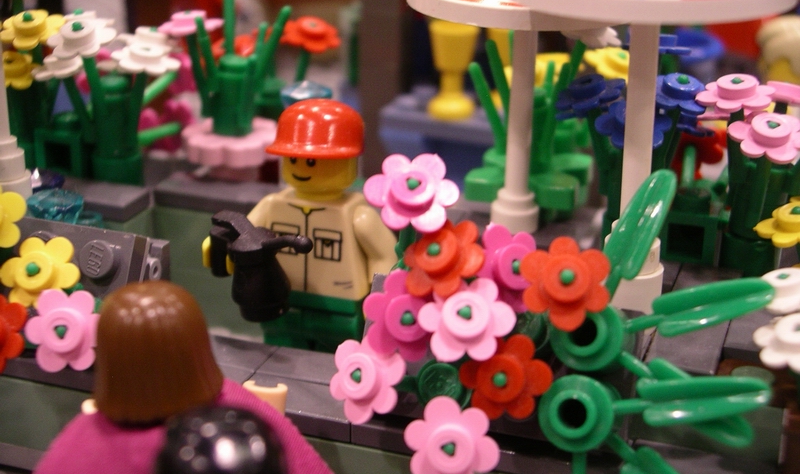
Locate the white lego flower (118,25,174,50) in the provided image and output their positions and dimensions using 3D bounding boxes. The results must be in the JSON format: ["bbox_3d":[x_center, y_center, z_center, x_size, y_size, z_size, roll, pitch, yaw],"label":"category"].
[{"bbox_3d":[-0.039,-0.031,0.225,0.010,0.003,0.010,14,24,0],"label":"white lego flower"}]

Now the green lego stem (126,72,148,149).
[{"bbox_3d":[-0.040,-0.019,0.217,0.002,0.014,0.002,17,36,0],"label":"green lego stem"}]

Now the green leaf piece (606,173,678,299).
[{"bbox_3d":[0.026,0.000,0.154,0.004,0.015,0.002,25,13,0],"label":"green leaf piece"}]

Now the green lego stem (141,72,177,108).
[{"bbox_3d":[-0.037,-0.023,0.220,0.002,0.007,0.002,43,0,0],"label":"green lego stem"}]

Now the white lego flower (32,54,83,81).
[{"bbox_3d":[-0.051,-0.026,0.217,0.010,0.003,0.010,-6,32,0],"label":"white lego flower"}]

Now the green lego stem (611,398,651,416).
[{"bbox_3d":[0.025,0.018,0.152,0.004,0.001,0.001,-7,0,0],"label":"green lego stem"}]

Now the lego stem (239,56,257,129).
[{"bbox_3d":[-0.023,-0.022,0.218,0.003,0.012,0.003,1,20,0],"label":"lego stem"}]

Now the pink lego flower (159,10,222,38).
[{"bbox_3d":[-0.032,-0.032,0.218,0.010,0.003,0.010,-6,20,0],"label":"pink lego flower"}]

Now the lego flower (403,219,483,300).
[{"bbox_3d":[0.004,0.002,0.149,0.010,0.010,0.003,15,-16,35],"label":"lego flower"}]

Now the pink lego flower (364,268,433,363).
[{"bbox_3d":[0.001,0.009,0.153,0.010,0.010,0.003,0,2,-17],"label":"pink lego flower"}]

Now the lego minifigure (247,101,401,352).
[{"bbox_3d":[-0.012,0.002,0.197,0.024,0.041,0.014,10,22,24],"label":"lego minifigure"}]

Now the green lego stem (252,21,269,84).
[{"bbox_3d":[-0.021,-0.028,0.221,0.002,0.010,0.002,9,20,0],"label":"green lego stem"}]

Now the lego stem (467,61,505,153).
[{"bbox_3d":[0.013,-0.018,0.206,0.002,0.015,0.002,-19,32,0],"label":"lego stem"}]

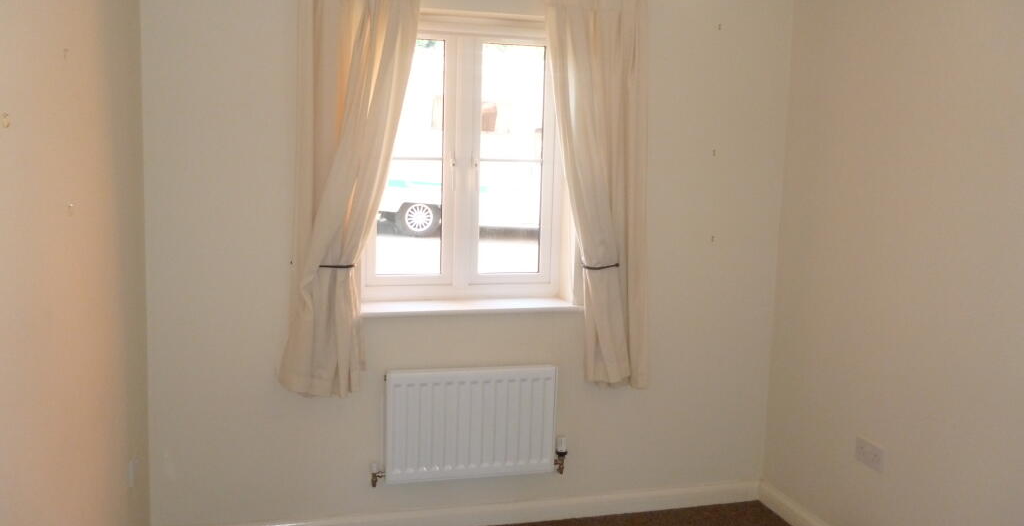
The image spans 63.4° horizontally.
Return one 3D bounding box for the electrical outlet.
[{"bbox_3d":[1.326,0.717,3.086,0.012,0.087,0.147,0,8,-15],"label":"electrical outlet"}]

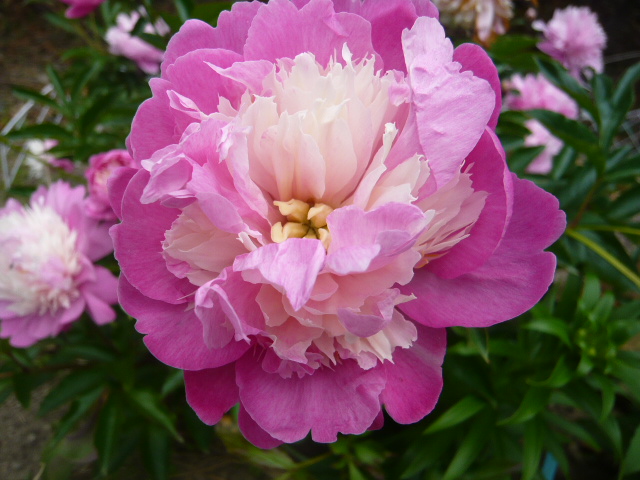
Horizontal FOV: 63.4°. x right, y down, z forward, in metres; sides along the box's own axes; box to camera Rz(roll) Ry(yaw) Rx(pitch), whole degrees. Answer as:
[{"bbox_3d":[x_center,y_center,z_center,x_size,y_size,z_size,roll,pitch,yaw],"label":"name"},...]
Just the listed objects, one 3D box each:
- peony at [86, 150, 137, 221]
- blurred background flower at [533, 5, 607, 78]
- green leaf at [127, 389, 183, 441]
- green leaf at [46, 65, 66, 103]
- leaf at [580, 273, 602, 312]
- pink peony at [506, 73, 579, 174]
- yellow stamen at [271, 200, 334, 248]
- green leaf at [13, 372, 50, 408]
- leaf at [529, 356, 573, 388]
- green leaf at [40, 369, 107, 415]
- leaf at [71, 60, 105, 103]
[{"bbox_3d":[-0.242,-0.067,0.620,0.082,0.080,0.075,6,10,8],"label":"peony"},{"bbox_3d":[0.386,-0.307,0.800,0.112,0.105,0.110,0,36,0],"label":"blurred background flower"},{"bbox_3d":[-0.197,0.209,0.620,0.097,0.016,0.026,31,61,24],"label":"green leaf"},{"bbox_3d":[-0.434,-0.258,0.855,0.018,0.013,0.073,-25,82,-16],"label":"green leaf"},{"bbox_3d":[0.288,0.056,0.550,0.021,0.012,0.042,-2,72,-3],"label":"leaf"},{"bbox_3d":[0.325,-0.171,0.760,0.105,0.100,0.105,3,27,5],"label":"pink peony"},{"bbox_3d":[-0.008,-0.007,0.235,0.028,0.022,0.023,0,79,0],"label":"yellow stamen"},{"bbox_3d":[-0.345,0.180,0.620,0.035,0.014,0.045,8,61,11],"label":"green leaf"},{"bbox_3d":[0.256,0.148,0.575,0.069,0.018,0.030,-7,54,-26],"label":"leaf"},{"bbox_3d":[-0.286,0.176,0.600,0.088,0.015,0.025,-32,43,-9],"label":"green leaf"},{"bbox_3d":[-0.385,-0.261,0.855,0.024,0.014,0.085,31,83,19],"label":"leaf"}]

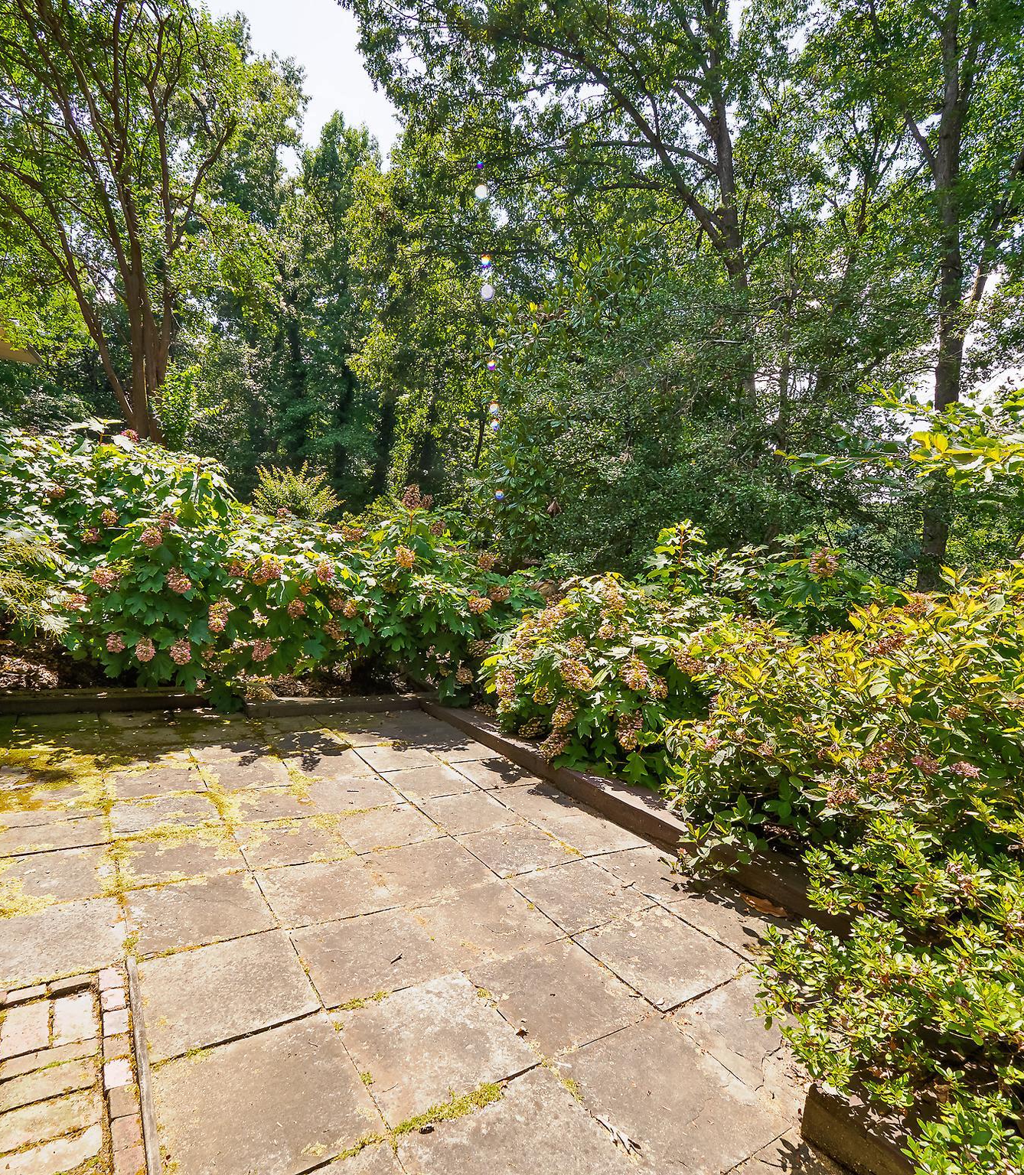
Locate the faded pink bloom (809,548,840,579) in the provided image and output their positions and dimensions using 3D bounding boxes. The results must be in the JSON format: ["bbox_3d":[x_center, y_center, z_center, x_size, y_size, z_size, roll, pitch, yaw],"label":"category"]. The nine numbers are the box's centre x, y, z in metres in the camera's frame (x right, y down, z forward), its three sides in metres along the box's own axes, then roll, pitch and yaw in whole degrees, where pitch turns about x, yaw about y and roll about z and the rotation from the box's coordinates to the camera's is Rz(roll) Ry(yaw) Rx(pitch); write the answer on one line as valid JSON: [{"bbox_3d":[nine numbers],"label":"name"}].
[{"bbox_3d":[2.015,-0.154,4.100,0.190,0.200,0.190,4,3,26],"label":"faded pink bloom"}]

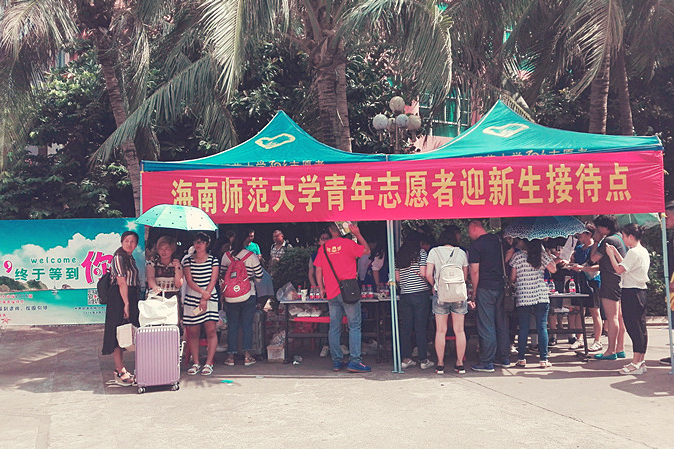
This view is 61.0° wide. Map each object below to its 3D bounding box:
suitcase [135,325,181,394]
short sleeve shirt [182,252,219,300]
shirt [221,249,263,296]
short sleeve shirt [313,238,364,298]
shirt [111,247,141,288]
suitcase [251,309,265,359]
[{"bbox_3d":[-1.898,1.397,6.082,0.450,0.690,0.280,-1,-2,-16],"label":"suitcase"},{"bbox_3d":[-1.639,0.624,6.873,0.420,0.550,0.280,-2,-2,-5],"label":"short sleeve shirt"},{"bbox_3d":[-1.205,0.612,7.301,0.480,0.580,0.320,-2,-2,5],"label":"shirt"},{"bbox_3d":[0.029,0.527,6.697,0.540,0.670,0.340,-3,-2,18],"label":"short sleeve shirt"},{"bbox_3d":[-2.386,0.485,6.458,0.260,0.420,0.360,-3,-3,37],"label":"shirt"},{"bbox_3d":[-1.152,1.455,7.537,0.400,0.630,0.260,-2,-2,-3],"label":"suitcase"}]

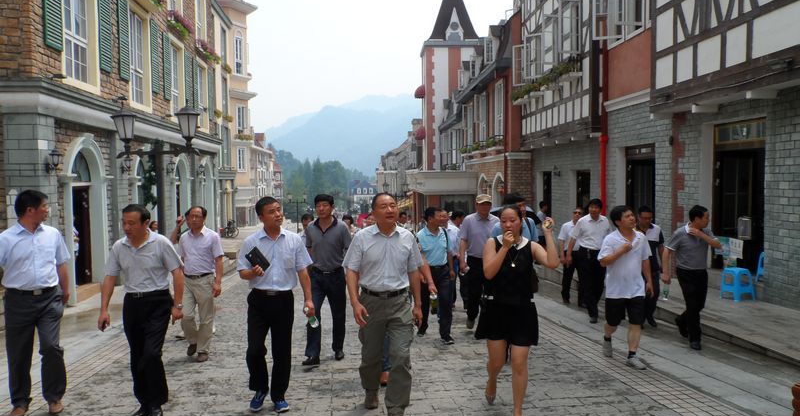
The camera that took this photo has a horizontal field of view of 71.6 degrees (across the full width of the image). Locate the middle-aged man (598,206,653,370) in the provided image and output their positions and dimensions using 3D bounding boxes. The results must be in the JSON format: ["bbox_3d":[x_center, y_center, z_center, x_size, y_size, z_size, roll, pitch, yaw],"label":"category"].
[{"bbox_3d":[2.317,0.827,5.700,0.540,1.670,0.500,-1,3,-5],"label":"middle-aged man"}]

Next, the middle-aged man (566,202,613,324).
[{"bbox_3d":[2.596,0.719,7.600,0.600,1.700,0.450,0,3,5],"label":"middle-aged man"}]

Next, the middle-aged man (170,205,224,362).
[{"bbox_3d":[-2.154,0.798,5.900,0.540,1.650,0.460,-1,2,-9],"label":"middle-aged man"}]

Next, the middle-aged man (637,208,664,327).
[{"bbox_3d":[3.427,0.800,7.650,0.520,1.690,0.420,0,2,14],"label":"middle-aged man"}]

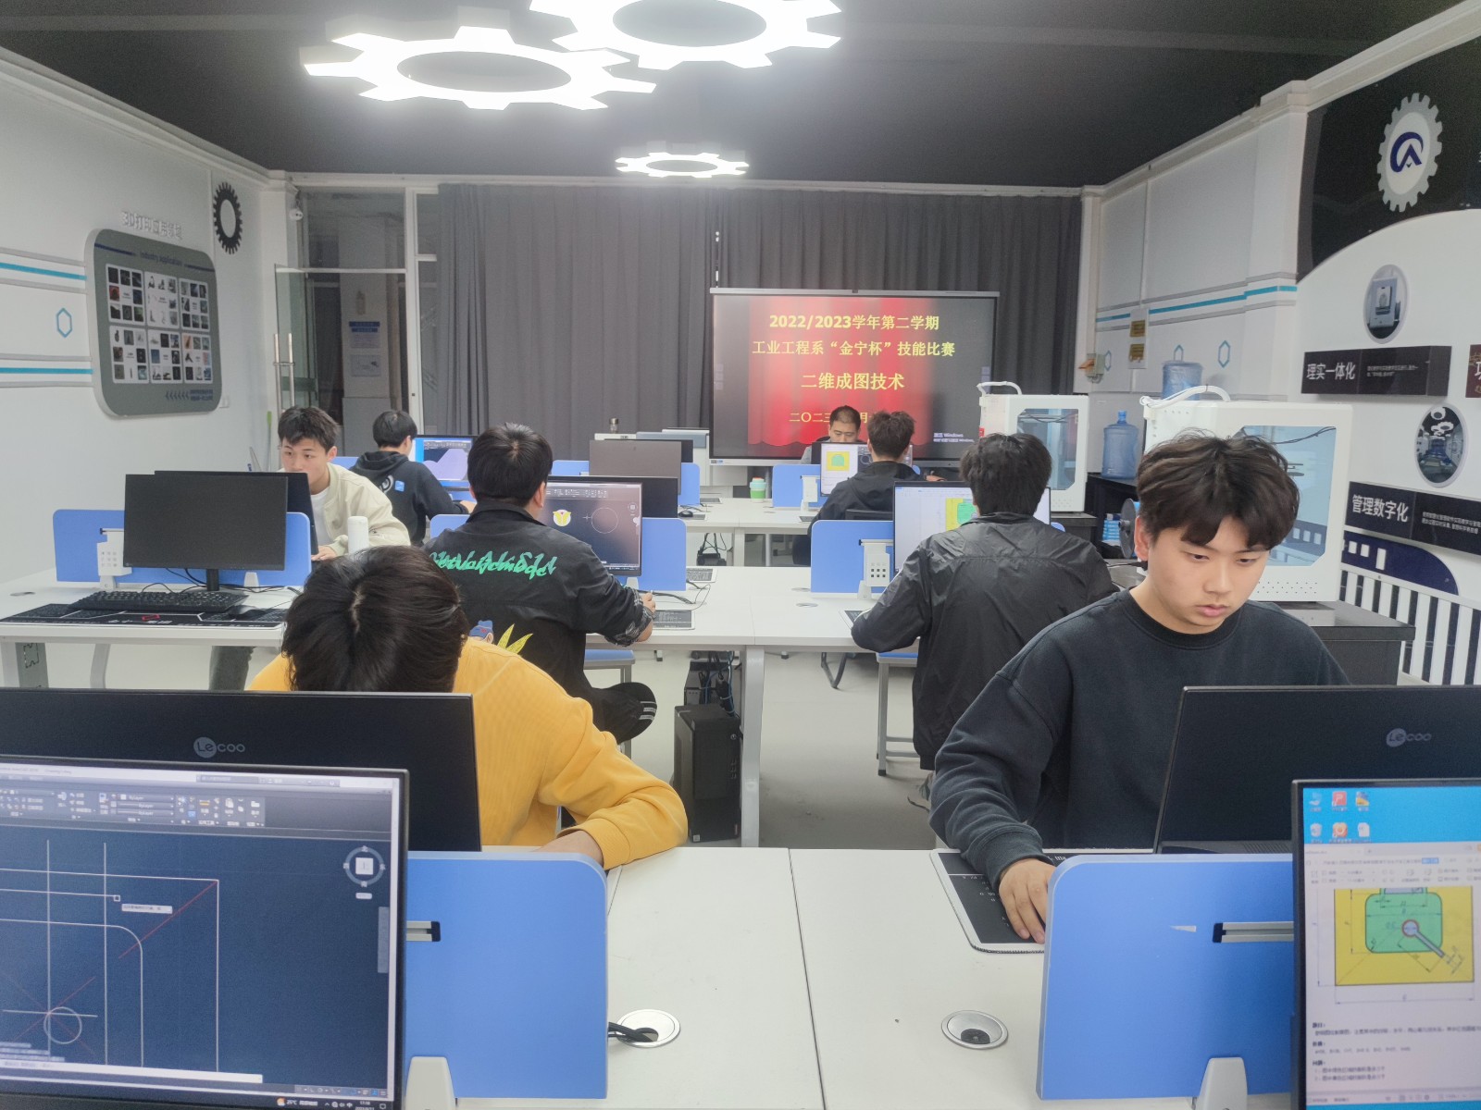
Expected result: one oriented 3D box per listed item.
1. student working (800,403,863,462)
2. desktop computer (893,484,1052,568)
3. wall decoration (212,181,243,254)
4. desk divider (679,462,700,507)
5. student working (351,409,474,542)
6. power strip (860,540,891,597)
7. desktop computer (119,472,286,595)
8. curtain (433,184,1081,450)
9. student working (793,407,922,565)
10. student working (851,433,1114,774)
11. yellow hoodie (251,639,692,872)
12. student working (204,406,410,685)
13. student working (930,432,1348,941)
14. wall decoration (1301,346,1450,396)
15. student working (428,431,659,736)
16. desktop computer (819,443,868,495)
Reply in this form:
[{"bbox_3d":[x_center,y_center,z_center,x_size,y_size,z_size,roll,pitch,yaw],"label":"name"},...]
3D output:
[{"bbox_3d":[0.613,-0.252,6.198,0.520,1.320,0.680,1,9,-1],"label":"student working"},{"bbox_3d":[0.754,-0.037,3.361,0.540,0.410,0.180,2,10,11],"label":"desktop computer"},{"bbox_3d":[-3.974,-2.624,7.999,0.040,0.548,0.548,0,9,-1],"label":"wall decoration"},{"bbox_3d":[-0.636,-0.388,5.578,0.820,0.250,0.030,1,9,-1],"label":"desk divider"},{"bbox_3d":[-1.684,-0.091,5.253,0.620,1.340,0.800,5,10,24],"label":"student working"},{"bbox_3d":[0.431,0.037,3.279,0.105,0.175,0.045,1,9,-1],"label":"power strip"},{"bbox_3d":[-1.661,-0.059,3.192,0.480,0.370,0.180,1,9,-2],"label":"desktop computer"},{"bbox_3d":[0.136,-1.547,8.768,5.377,3.032,0.180,0,9,-1],"label":"curtain"},{"bbox_3d":[0.647,-0.072,5.291,0.660,1.340,0.800,0,9,-1],"label":"student working"},{"bbox_3d":[0.682,0.333,2.905,0.680,1.330,0.800,0,9,-1],"label":"student working"},{"bbox_3d":[-0.413,0.411,1.627,0.620,0.560,0.550,2,10,5],"label":"yellow hoodie"},{"bbox_3d":[-1.560,0.092,3.907,0.580,1.330,0.720,5,10,21],"label":"student working"},{"bbox_3d":[0.616,0.486,1.647,0.600,1.350,0.700,0,10,-7],"label":"student working"},{"bbox_3d":[3.183,-0.930,5.238,0.040,0.236,1.198,0,9,-1],"label":"wall decoration"},{"bbox_3d":[-0.491,0.319,2.655,0.550,1.330,0.730,2,10,8],"label":"student working"},{"bbox_3d":[0.679,-0.401,5.474,0.490,0.375,0.180,1,9,-1],"label":"desktop computer"}]

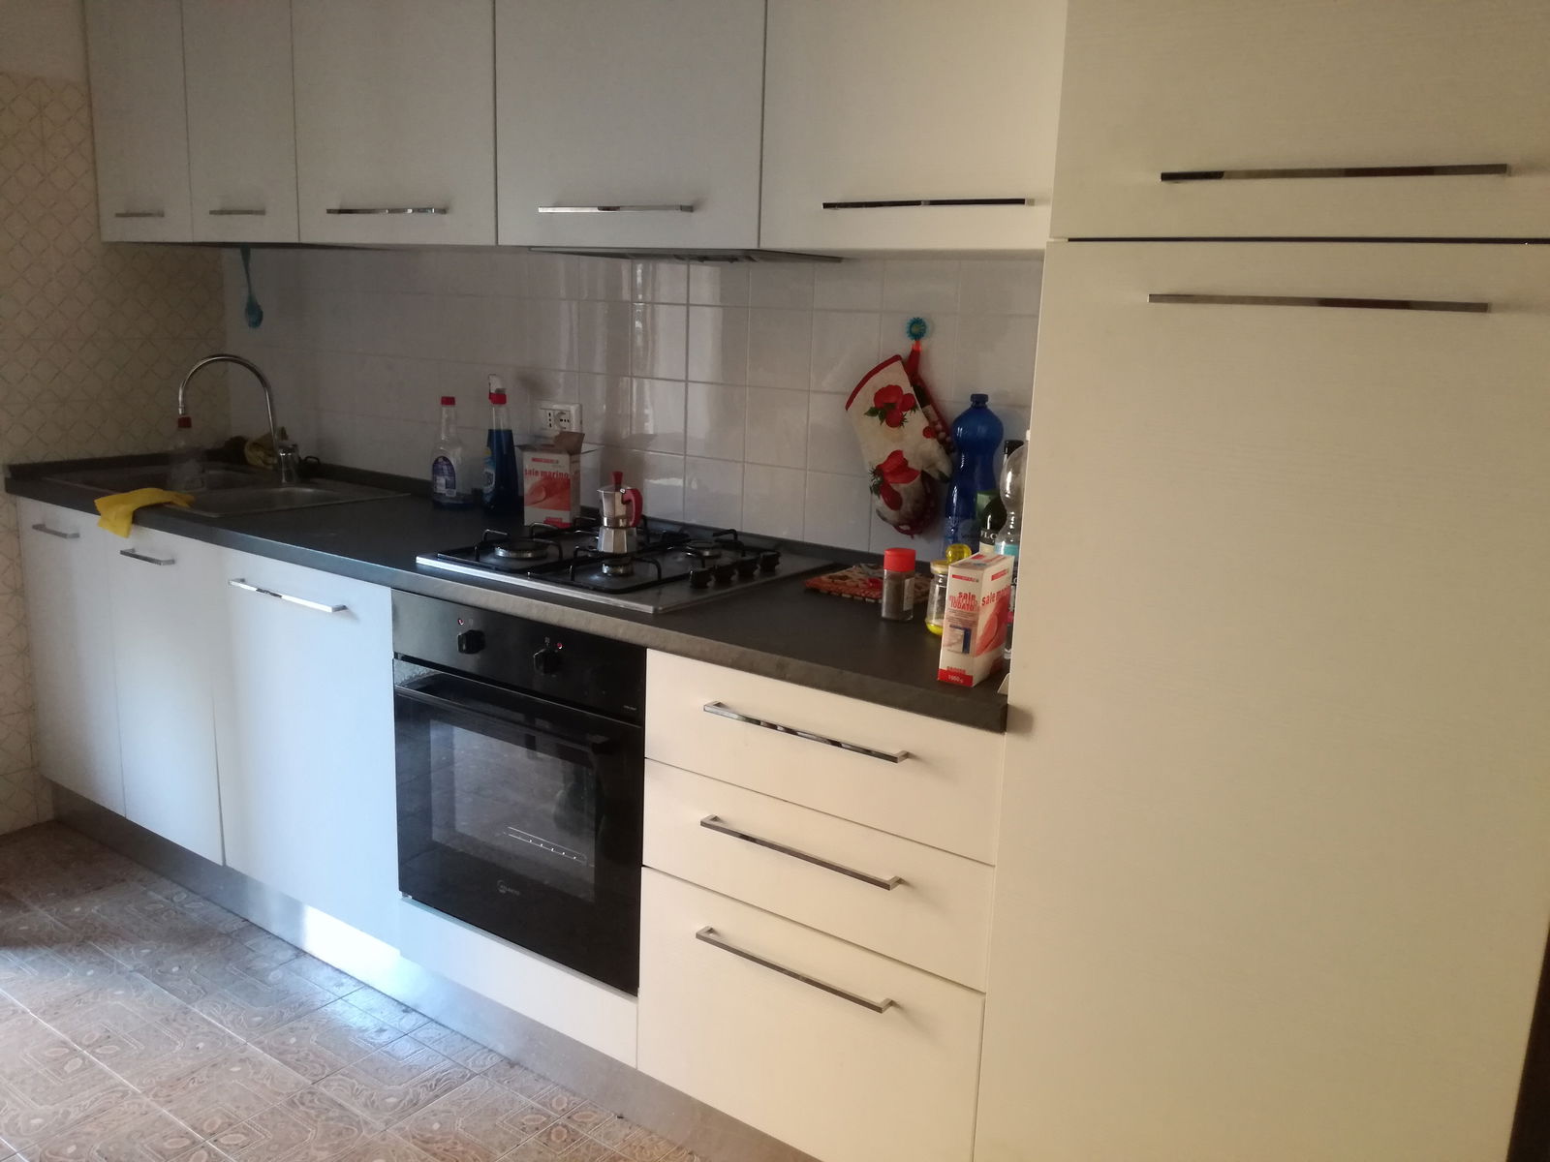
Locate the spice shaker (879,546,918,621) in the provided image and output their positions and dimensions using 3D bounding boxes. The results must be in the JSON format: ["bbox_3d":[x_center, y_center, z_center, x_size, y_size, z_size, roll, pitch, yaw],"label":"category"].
[{"bbox_3d":[0.193,0.006,1.880,0.047,0.106,0.047,2,12,0],"label":"spice shaker"}]

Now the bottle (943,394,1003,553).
[{"bbox_3d":[0.329,-0.141,2.035,0.088,0.340,0.088,11,15,33],"label":"bottle"}]

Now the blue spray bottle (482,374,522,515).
[{"bbox_3d":[-0.617,-0.303,2.730,0.068,0.306,0.088,-9,17,-43],"label":"blue spray bottle"}]

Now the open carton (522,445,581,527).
[{"bbox_3d":[-0.483,-0.203,2.629,0.108,0.167,0.056,6,13,15],"label":"open carton"}]

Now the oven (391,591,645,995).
[{"bbox_3d":[-0.314,0.308,2.273,0.597,0.598,0.550,11,15,33],"label":"oven"}]

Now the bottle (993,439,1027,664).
[{"bbox_3d":[0.348,-0.049,1.671,0.086,0.314,0.086,11,15,33],"label":"bottle"}]

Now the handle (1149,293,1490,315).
[{"bbox_3d":[0.557,-0.289,1.259,0.328,0.011,0.034,11,15,33],"label":"handle"}]

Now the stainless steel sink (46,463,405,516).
[{"bbox_3d":[-1.352,-0.160,2.972,0.780,0.150,0.500,11,15,33],"label":"stainless steel sink"}]

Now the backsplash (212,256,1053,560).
[{"bbox_3d":[-0.454,-0.435,2.655,2.605,0.528,0.020,11,15,33],"label":"backsplash"}]

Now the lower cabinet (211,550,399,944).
[{"bbox_3d":[-0.801,0.273,2.664,0.600,0.735,0.560,11,15,33],"label":"lower cabinet"}]

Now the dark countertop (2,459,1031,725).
[{"bbox_3d":[-0.629,-0.077,2.463,2.638,0.041,0.607,11,15,33],"label":"dark countertop"}]

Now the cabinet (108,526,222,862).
[{"bbox_3d":[-1.215,0.195,2.934,0.400,0.735,0.560,11,15,33],"label":"cabinet"}]

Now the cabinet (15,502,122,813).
[{"bbox_3d":[-1.546,0.132,3.150,0.400,0.735,0.560,11,15,33],"label":"cabinet"}]

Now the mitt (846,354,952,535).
[{"bbox_3d":[0.220,-0.245,2.187,0.208,0.313,0.065,11,15,33],"label":"mitt"}]

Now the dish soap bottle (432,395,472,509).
[{"bbox_3d":[-0.732,-0.293,2.754,0.088,0.250,0.064,8,14,26],"label":"dish soap bottle"}]

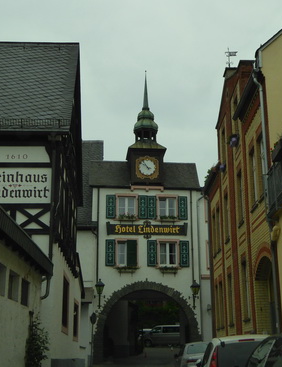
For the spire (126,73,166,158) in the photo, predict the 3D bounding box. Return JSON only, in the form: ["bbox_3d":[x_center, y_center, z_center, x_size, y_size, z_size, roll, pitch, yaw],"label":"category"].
[{"bbox_3d":[0.326,-4.280,34.349,2.200,5.600,2.150,1,-16,-5],"label":"spire"}]

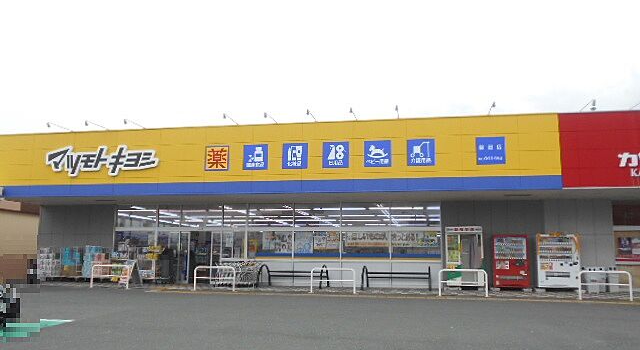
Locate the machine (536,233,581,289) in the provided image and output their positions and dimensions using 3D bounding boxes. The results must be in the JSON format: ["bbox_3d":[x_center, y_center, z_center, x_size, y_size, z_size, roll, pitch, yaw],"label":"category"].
[{"bbox_3d":[8.270,3.012,19.292,1.200,1.843,0.740,-1,-7,11],"label":"machine"}]

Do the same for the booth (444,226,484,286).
[{"bbox_3d":[5.072,2.898,19.584,1.186,2.063,0.780,-1,-7,11],"label":"booth"}]

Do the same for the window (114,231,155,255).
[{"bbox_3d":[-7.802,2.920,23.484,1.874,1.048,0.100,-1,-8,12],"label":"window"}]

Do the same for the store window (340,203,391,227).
[{"bbox_3d":[1.776,1.591,21.685,1.958,0.947,0.100,-1,-8,12],"label":"store window"}]

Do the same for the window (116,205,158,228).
[{"bbox_3d":[-7.549,1.718,22.883,1.883,0.935,0.080,-1,-7,11],"label":"window"}]

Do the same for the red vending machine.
[{"bbox_3d":[6.775,3.073,19.704,1.180,1.830,0.740,-1,-8,12],"label":"red vending machine"}]

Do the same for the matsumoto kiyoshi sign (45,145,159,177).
[{"bbox_3d":[-7.897,-0.490,20.139,4.421,1.085,0.150,-1,-7,11],"label":"matsumoto kiyoshi sign"}]

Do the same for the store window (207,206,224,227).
[{"bbox_3d":[-4.290,1.727,22.922,0.722,0.927,0.100,-1,-8,12],"label":"store window"}]

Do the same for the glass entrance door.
[{"bbox_3d":[-5.523,3.328,22.446,0.606,2.062,0.080,-1,-7,11],"label":"glass entrance door"}]

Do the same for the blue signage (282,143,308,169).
[{"bbox_3d":[-0.813,-0.623,18.521,0.868,0.868,0.100,-1,-7,11],"label":"blue signage"}]

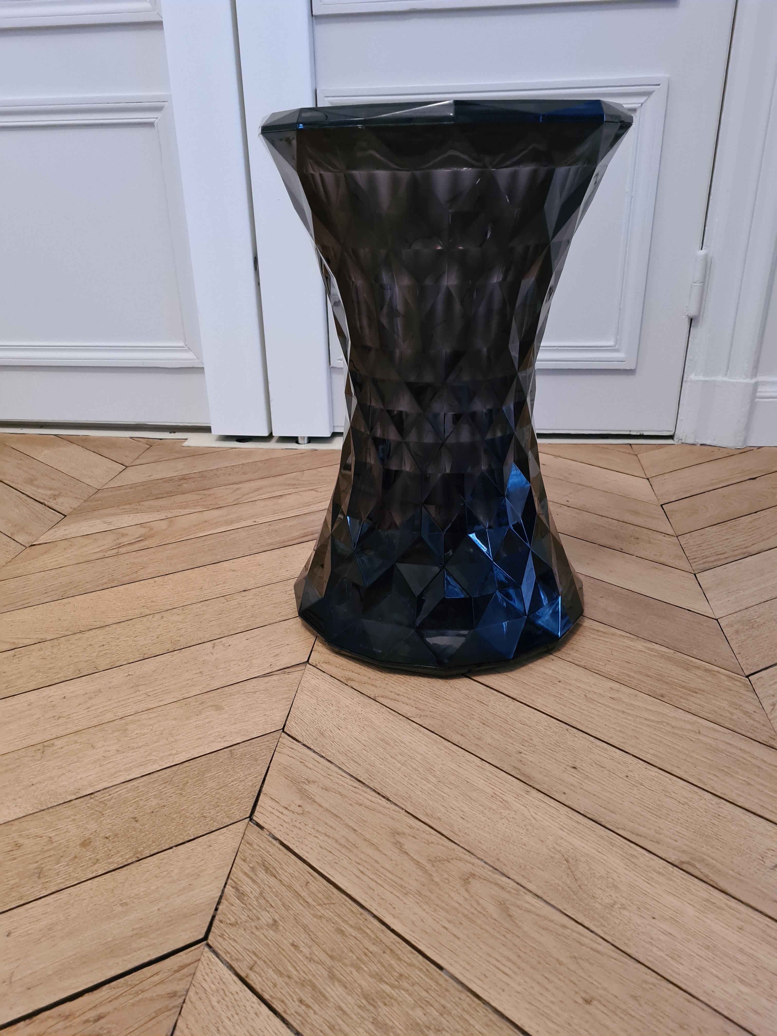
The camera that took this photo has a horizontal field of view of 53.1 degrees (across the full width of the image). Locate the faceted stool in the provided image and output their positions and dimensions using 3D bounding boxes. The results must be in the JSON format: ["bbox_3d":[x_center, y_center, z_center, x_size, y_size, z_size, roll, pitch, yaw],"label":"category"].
[{"bbox_3d":[0.048,-0.125,0.722,0.300,0.450,0.300,-1,25,0],"label":"faceted stool"}]

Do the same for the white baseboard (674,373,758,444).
[{"bbox_3d":[0.496,-0.160,1.186,0.102,0.103,0.032,1,25,4],"label":"white baseboard"}]

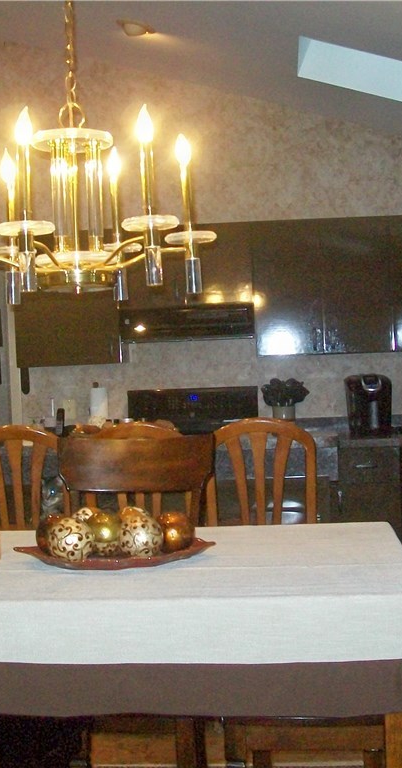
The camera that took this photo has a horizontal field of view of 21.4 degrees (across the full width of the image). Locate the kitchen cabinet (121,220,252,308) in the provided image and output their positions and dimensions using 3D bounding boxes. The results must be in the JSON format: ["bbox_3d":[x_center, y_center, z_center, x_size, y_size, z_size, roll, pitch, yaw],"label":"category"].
[{"bbox_3d":[-0.072,-0.684,6.097,0.750,0.450,0.330,-2,2,5],"label":"kitchen cabinet"}]

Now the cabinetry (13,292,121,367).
[{"bbox_3d":[-0.744,-0.489,6.178,0.610,0.755,0.325,-2,2,5],"label":"cabinetry"}]

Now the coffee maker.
[{"bbox_3d":[0.932,0.115,5.981,0.250,0.335,0.330,-2,2,5],"label":"coffee maker"}]

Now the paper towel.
[{"bbox_3d":[-0.573,0.174,6.095,0.110,0.300,0.110,-2,2,5],"label":"paper towel"}]

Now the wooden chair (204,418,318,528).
[{"bbox_3d":[0.257,0.701,4.207,0.430,1.140,0.460,-2,2,5],"label":"wooden chair"}]

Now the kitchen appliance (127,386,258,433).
[{"bbox_3d":[-0.049,0.651,5.983,0.765,1.205,0.680,-2,2,5],"label":"kitchen appliance"}]

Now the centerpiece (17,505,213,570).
[{"bbox_3d":[-0.213,0.357,2.588,0.470,0.125,0.270,-2,2,5],"label":"centerpiece"}]

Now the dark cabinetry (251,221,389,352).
[{"bbox_3d":[0.690,-0.542,6.058,0.765,0.755,0.325,-2,2,5],"label":"dark cabinetry"}]

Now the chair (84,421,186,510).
[{"bbox_3d":[-0.207,0.732,4.192,0.440,1.180,0.480,-2,2,5],"label":"chair"}]

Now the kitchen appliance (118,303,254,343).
[{"bbox_3d":[-0.069,-0.323,6.028,0.760,0.180,0.500,-2,2,5],"label":"kitchen appliance"}]

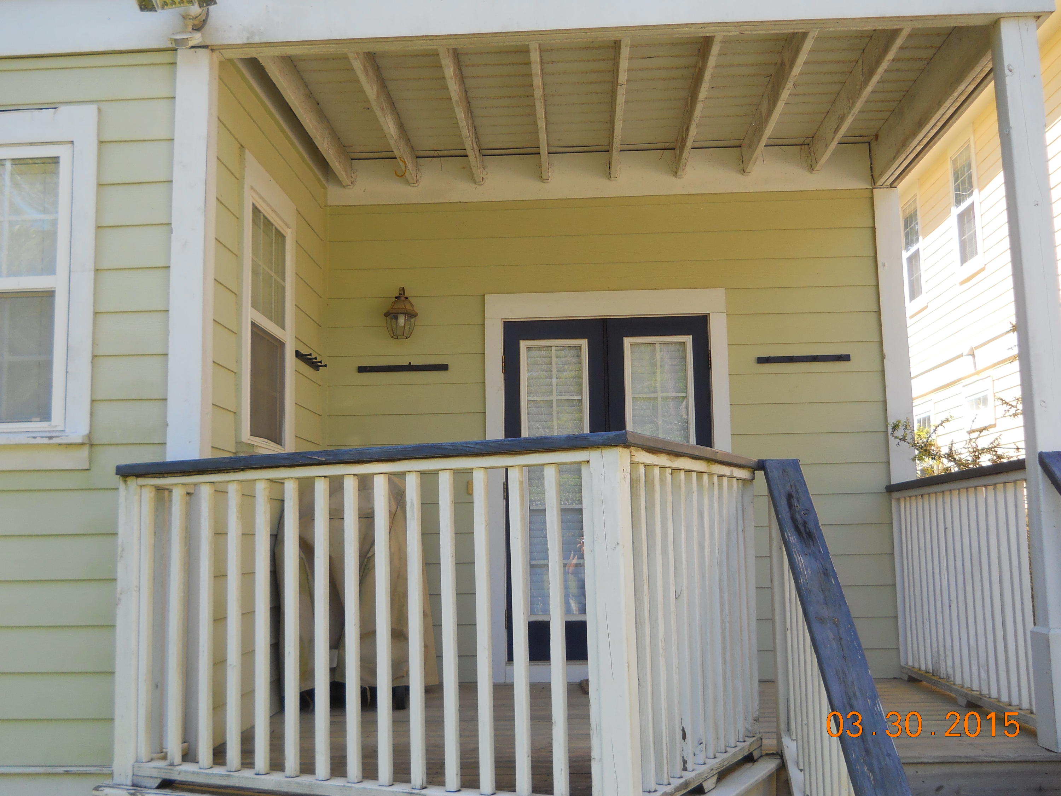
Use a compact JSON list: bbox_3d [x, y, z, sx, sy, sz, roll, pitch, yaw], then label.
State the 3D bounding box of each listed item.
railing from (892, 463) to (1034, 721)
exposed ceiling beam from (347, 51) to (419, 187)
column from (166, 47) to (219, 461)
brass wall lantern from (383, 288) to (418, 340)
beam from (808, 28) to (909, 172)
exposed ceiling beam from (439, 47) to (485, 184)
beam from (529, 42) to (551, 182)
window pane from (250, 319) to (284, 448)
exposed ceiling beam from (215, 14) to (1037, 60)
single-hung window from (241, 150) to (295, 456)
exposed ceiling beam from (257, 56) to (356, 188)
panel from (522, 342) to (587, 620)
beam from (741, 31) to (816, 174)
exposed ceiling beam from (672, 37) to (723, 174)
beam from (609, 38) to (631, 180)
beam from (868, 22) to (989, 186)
[{"bbox_3d":[2.093,0.920,5.512,0.139,1.095,2.159,-1,-7,2],"label":"railing"},{"bbox_3d":[-0.754,-1.519,5.921,0.040,0.183,2.045,-1,-7,2],"label":"exposed ceiling beam"},{"bbox_3d":[-1.384,-0.030,4.623,0.144,2.894,0.144,-1,-7,2],"label":"column"},{"bbox_3d":[-0.775,-0.504,6.782,0.209,0.322,0.239,-1,-7,2],"label":"brass wall lantern"},{"bbox_3d":[1.684,-1.583,5.830,0.040,0.183,2.045,-1,-7,2],"label":"beam"},{"bbox_3d":[-0.351,-1.530,5.906,0.040,0.183,2.045,-1,-7,2],"label":"exposed ceiling beam"},{"bbox_3d":[0.053,-1.540,5.891,0.040,0.183,2.045,-1,-7,2],"label":"beam"},{"bbox_3d":[-1.277,-0.045,5.508,0.020,0.545,0.600,-1,-7,2],"label":"window pane"},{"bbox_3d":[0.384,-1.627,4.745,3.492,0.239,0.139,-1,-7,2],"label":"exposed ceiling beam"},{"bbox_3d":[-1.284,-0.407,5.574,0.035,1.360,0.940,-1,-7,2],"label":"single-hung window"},{"bbox_3d":[-1.171,-1.524,5.958,0.040,0.185,2.079,-1,-7,2],"label":"exposed ceiling beam"},{"bbox_3d":[0.158,0.476,6.737,0.410,1.661,0.035,-1,-7,2],"label":"panel"},{"bbox_3d":[1.272,-1.582,5.860,0.040,0.185,2.079,-1,-7,2],"label":"beam"},{"bbox_3d":[0.865,-1.572,5.876,0.040,0.185,2.079,-1,-7,2],"label":"exposed ceiling beam"},{"bbox_3d":[0.467,-1.551,5.875,0.040,0.183,2.045,-1,-7,2],"label":"beam"},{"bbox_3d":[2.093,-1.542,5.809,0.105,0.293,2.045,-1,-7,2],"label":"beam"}]

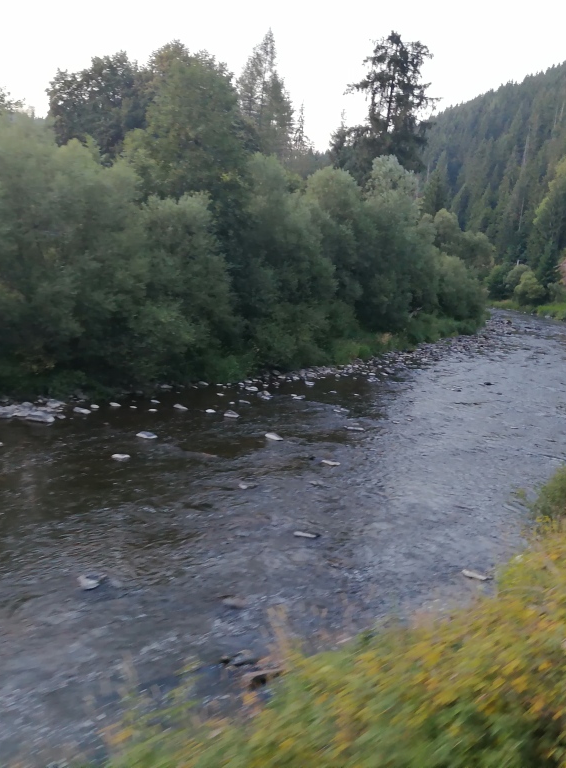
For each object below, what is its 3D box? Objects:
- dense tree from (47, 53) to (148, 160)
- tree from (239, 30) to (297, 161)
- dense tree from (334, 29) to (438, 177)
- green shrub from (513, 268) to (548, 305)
[{"bbox_3d":[-11.706,-12.407,48.820,6.800,15.980,6.600,2,10,-14],"label":"dense tree"},{"bbox_3d":[-1.803,-18.103,66.068,5.000,22.960,5.000,4,10,-3],"label":"tree"},{"bbox_3d":[8.588,-18.536,69.029,8.400,24.420,8.200,5,10,6],"label":"dense tree"},{"bbox_3d":[43.765,-16.976,136.000,5.700,6.170,5.500,7,10,17],"label":"green shrub"}]

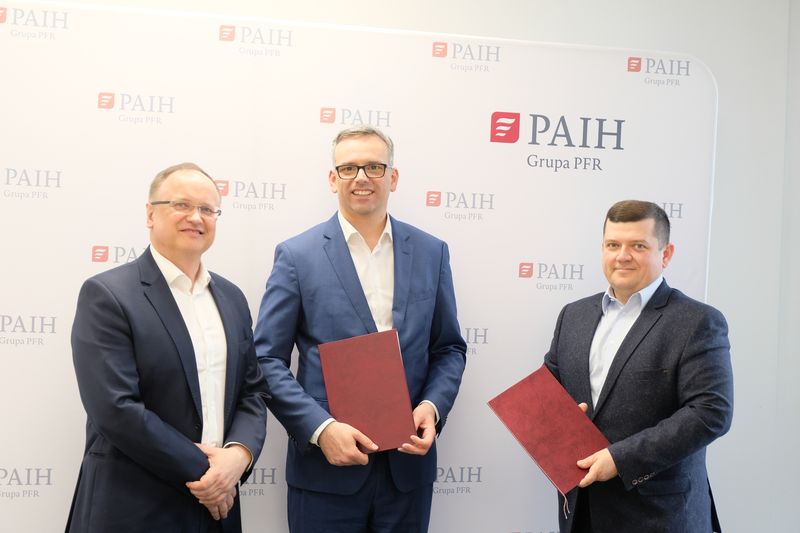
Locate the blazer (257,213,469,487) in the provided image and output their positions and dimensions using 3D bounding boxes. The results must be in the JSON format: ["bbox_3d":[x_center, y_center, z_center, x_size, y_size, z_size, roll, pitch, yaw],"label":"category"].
[{"bbox_3d":[-0.109,0.240,3.550,0.570,0.770,0.340,2,0,-12],"label":"blazer"}]

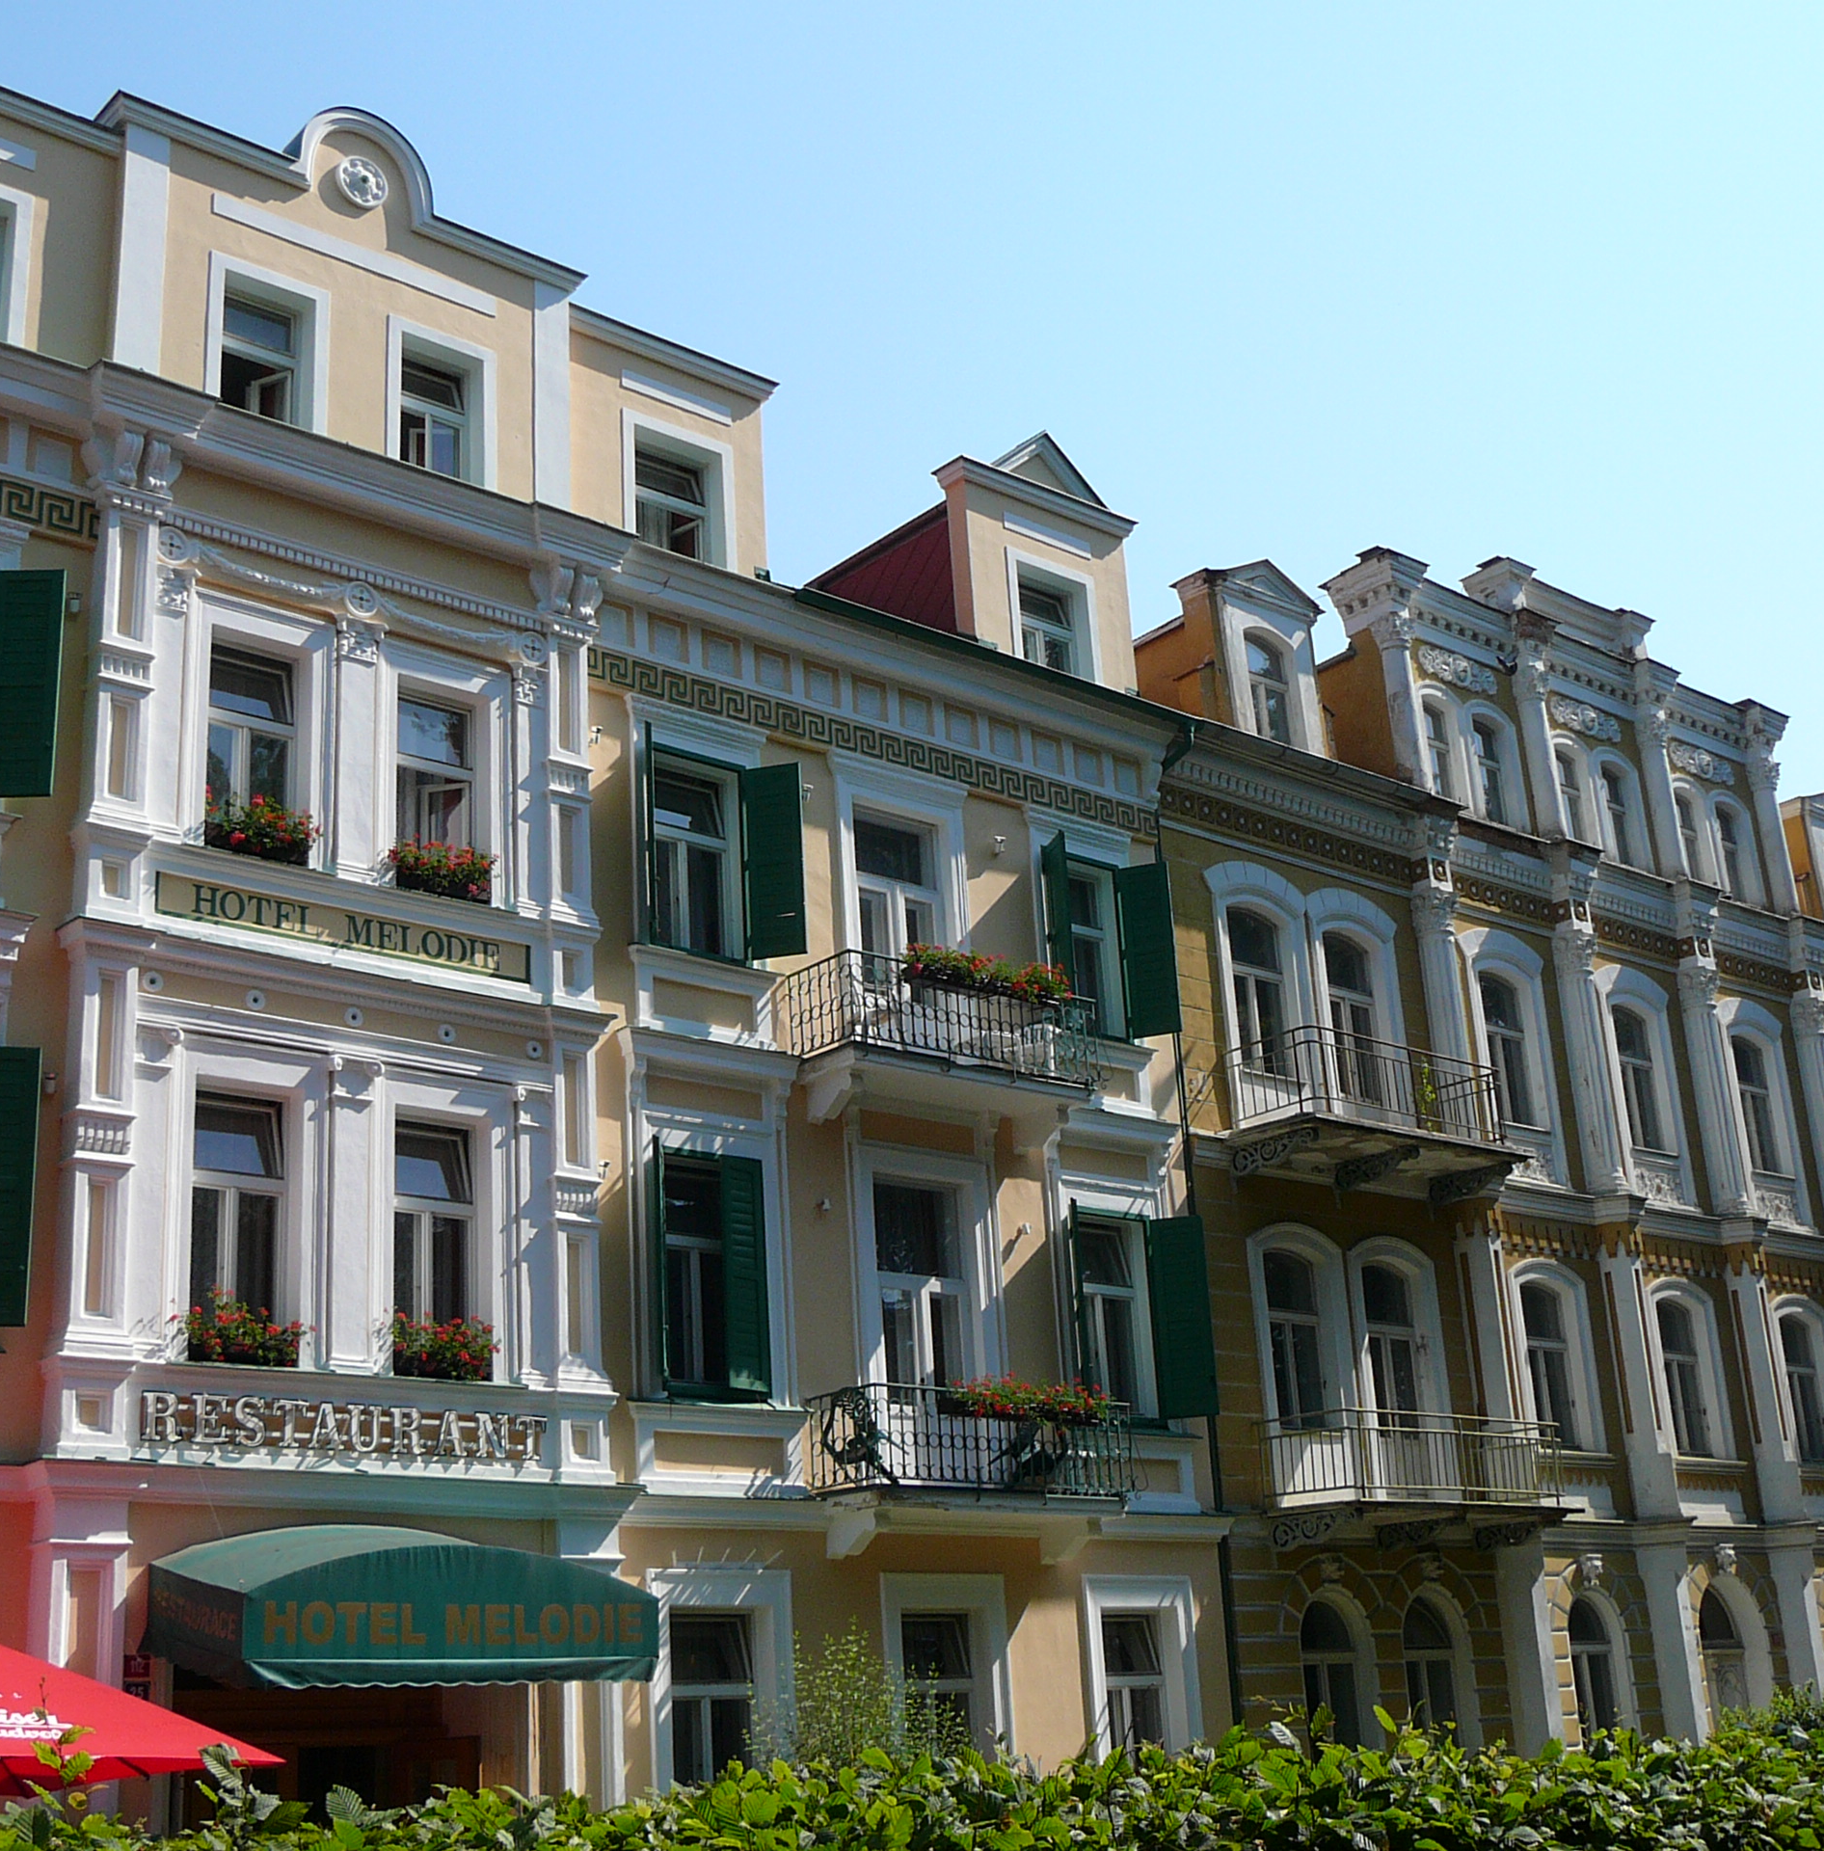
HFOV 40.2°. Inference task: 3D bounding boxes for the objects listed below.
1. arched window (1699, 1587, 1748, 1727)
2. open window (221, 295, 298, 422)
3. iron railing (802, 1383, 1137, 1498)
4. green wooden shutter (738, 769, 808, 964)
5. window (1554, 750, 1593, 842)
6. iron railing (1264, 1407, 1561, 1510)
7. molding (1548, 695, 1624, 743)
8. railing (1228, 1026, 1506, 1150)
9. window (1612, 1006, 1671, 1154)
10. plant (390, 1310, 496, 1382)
[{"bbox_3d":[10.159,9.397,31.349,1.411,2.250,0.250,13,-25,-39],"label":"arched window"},{"bbox_3d":[-5.726,-4.858,21.899,0.780,1.340,0.200,13,-25,-39],"label":"open window"},{"bbox_3d":[0.623,5.129,24.425,3.363,0.904,1.102,13,-25,-38],"label":"iron railing"},{"bbox_3d":[-1.309,-0.629,24.180,0.533,1.966,0.050,-6,-19,9],"label":"green wooden shutter"},{"bbox_3d":[9.519,-1.755,36.050,0.744,1.581,0.186,13,-25,-39],"label":"window"},{"bbox_3d":[5.438,5.894,27.106,3.388,0.940,1.355,13,-25,-39],"label":"iron railing"},{"bbox_3d":[9.946,-3.036,36.639,1.730,0.465,0.112,13,-25,-39],"label":"molding"},{"bbox_3d":[5.535,2.101,29.809,3.794,1.014,1.116,13,-25,-39],"label":"railing"},{"bbox_3d":[9.587,2.117,33.103,0.900,1.930,0.180,13,-25,-39],"label":"window"},{"bbox_3d":[-3.777,3.390,20.111,0.900,0.510,0.350,13,-25,-39],"label":"plant"}]

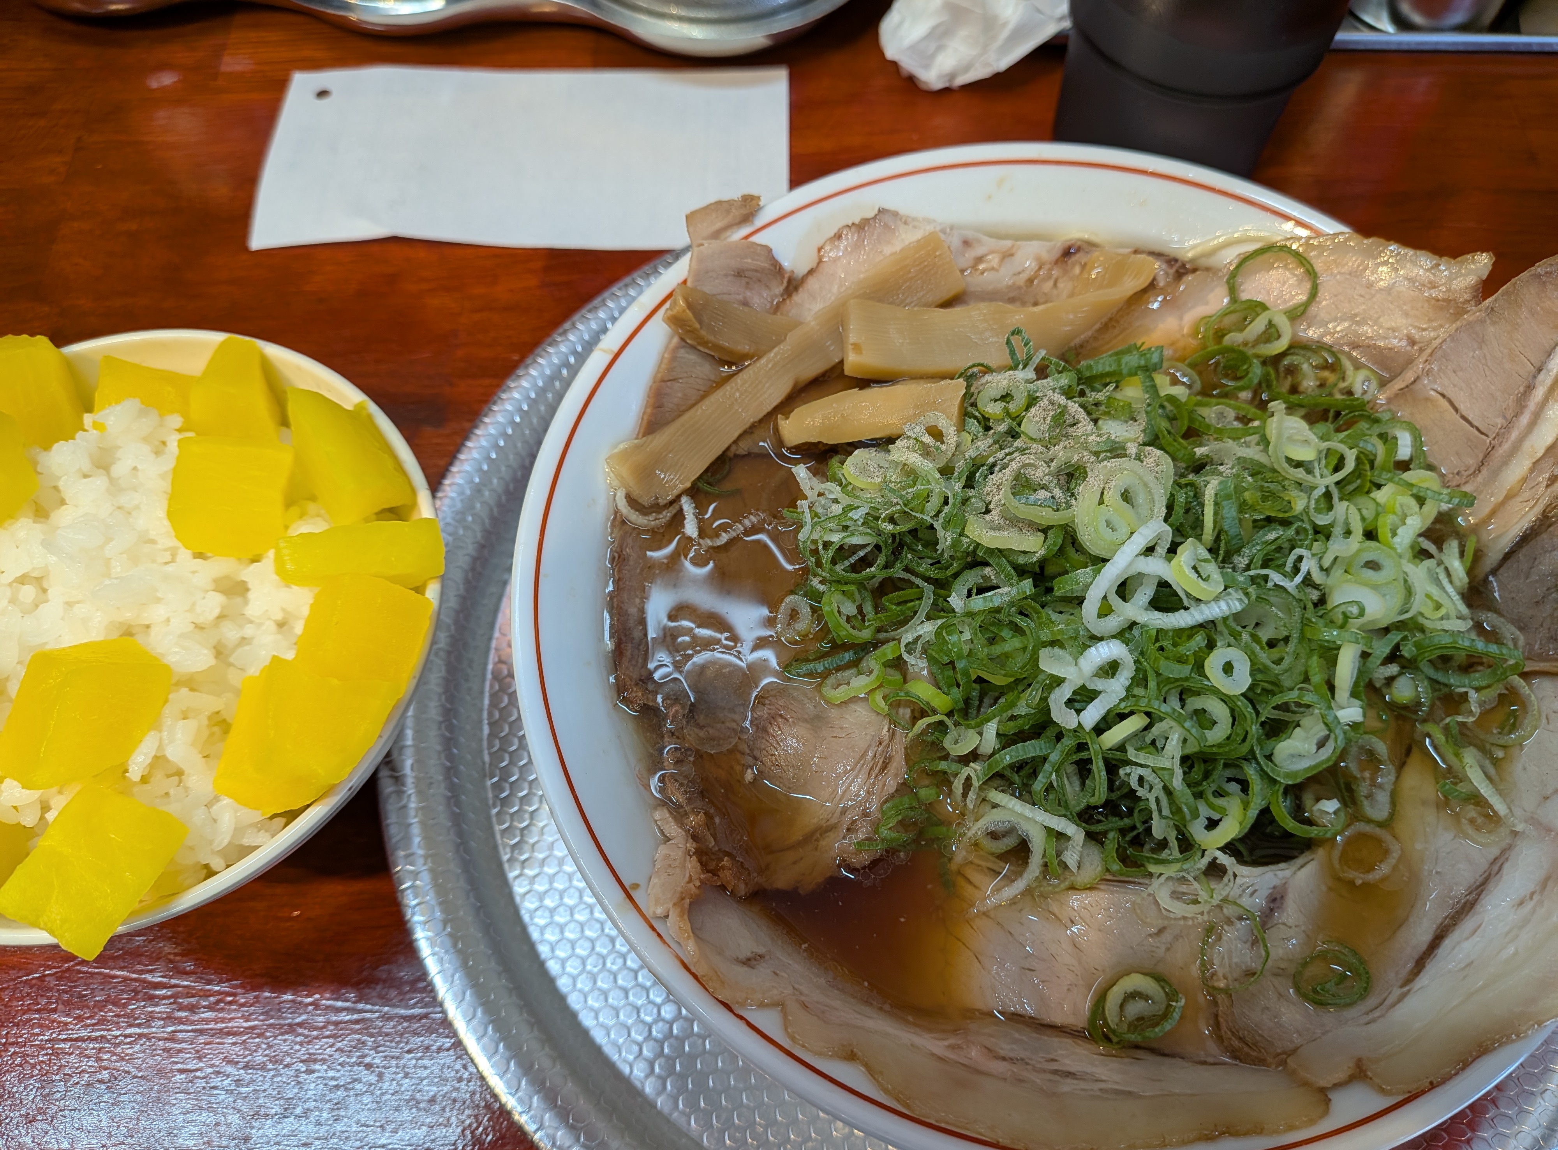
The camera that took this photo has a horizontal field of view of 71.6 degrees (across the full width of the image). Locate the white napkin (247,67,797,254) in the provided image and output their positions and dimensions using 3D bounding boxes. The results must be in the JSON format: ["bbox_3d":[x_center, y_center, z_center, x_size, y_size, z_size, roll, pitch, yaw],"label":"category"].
[{"bbox_3d":[-0.079,-0.135,0.344,0.165,0.004,0.077,0,66,0],"label":"white napkin"}]

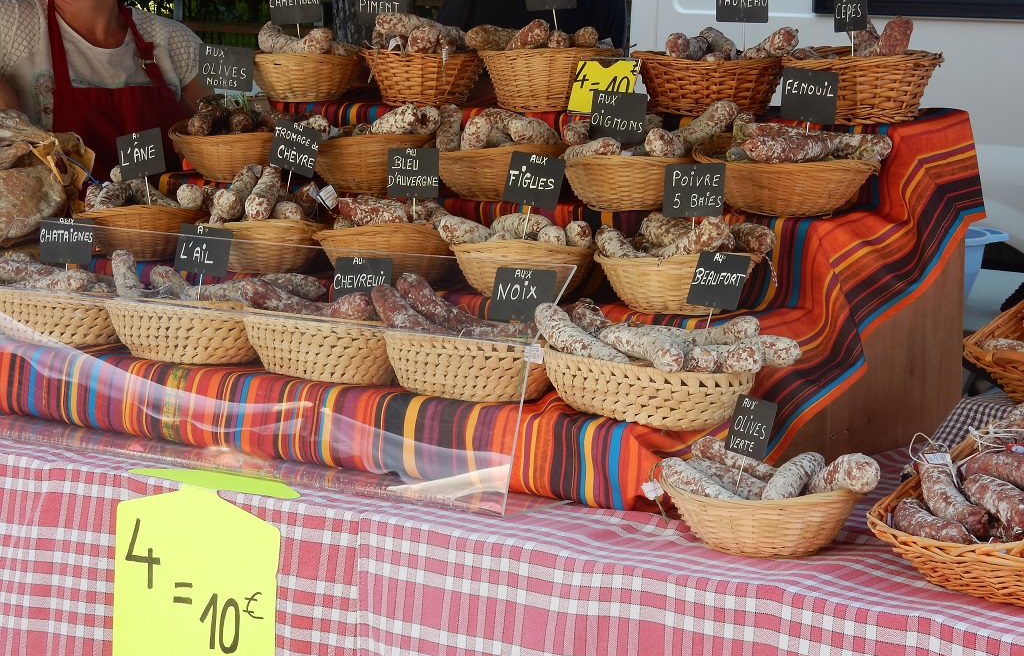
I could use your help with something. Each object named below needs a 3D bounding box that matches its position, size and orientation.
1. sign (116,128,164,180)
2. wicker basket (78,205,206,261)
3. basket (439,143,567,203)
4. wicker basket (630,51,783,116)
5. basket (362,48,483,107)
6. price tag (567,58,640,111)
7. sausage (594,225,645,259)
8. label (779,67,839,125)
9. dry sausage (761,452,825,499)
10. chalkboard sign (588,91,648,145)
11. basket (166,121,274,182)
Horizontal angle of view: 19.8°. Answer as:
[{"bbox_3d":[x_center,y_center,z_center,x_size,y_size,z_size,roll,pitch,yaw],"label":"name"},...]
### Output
[{"bbox_3d":[-0.587,-0.275,4.636,0.084,0.070,0.004,-5,5,28],"label":"sign"},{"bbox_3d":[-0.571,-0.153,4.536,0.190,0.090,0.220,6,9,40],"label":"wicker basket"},{"bbox_3d":[-0.017,-0.247,4.662,0.229,0.085,0.172,6,9,42],"label":"basket"},{"bbox_3d":[0.303,-0.381,4.566,0.258,0.097,0.194,5,8,40],"label":"wicker basket"},{"bbox_3d":[-0.139,-0.397,4.629,0.180,0.092,0.205,6,9,40],"label":"basket"},{"bbox_3d":[0.136,-0.355,4.292,0.112,0.083,0.005,6,-10,40],"label":"price tag"},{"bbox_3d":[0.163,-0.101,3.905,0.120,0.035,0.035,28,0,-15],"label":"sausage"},{"bbox_3d":[0.399,-0.312,3.926,0.084,0.070,0.004,6,6,24],"label":"label"},{"bbox_3d":[0.337,0.180,3.530,0.040,0.040,0.145,4,24,30],"label":"dry sausage"},{"bbox_3d":[0.148,-0.295,4.099,0.084,0.070,0.004,9,5,17],"label":"chalkboard sign"},{"bbox_3d":[-0.457,-0.281,4.790,0.250,0.082,0.170,6,10,42],"label":"basket"}]

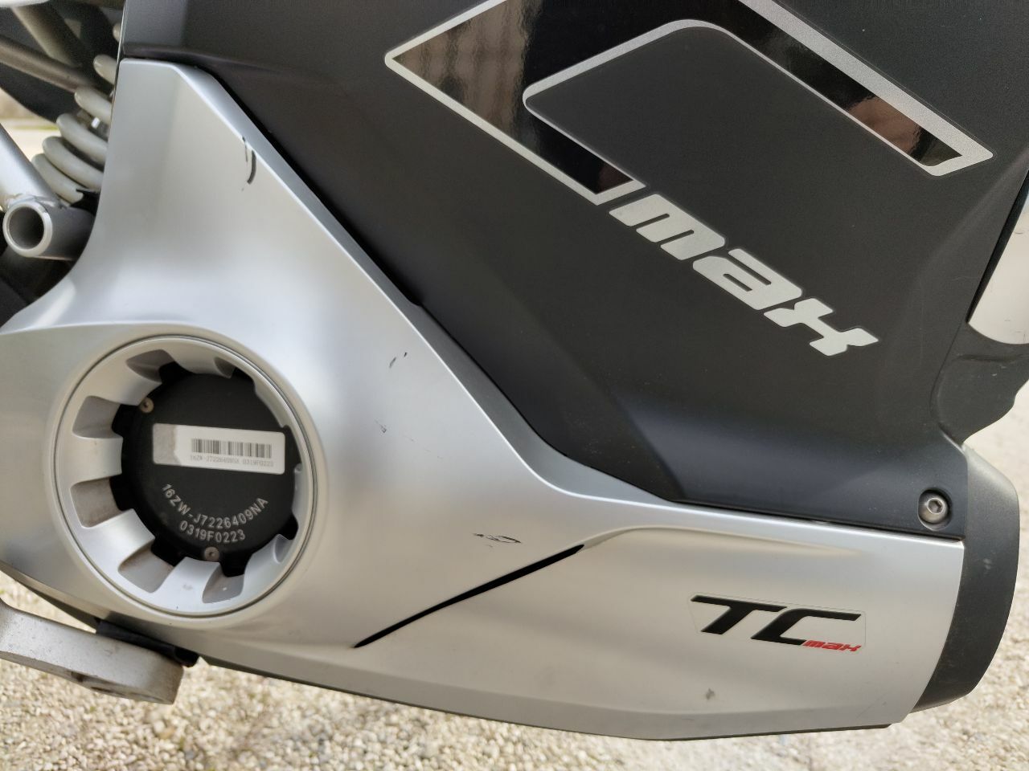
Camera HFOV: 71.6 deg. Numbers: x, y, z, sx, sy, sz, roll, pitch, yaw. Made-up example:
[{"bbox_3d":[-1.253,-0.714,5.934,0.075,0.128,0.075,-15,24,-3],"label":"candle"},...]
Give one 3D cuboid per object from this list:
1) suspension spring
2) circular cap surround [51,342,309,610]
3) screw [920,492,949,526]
[{"bbox_3d":[-0.209,-0.165,0.405,0.067,0.140,0.067,41,12,4],"label":"suspension spring"},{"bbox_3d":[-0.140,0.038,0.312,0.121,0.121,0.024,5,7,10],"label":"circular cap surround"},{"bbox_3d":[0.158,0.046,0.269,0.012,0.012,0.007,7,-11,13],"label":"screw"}]

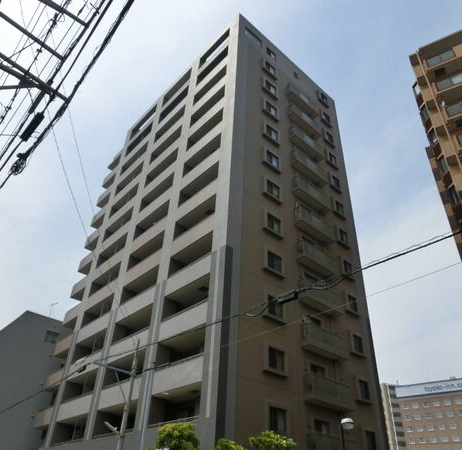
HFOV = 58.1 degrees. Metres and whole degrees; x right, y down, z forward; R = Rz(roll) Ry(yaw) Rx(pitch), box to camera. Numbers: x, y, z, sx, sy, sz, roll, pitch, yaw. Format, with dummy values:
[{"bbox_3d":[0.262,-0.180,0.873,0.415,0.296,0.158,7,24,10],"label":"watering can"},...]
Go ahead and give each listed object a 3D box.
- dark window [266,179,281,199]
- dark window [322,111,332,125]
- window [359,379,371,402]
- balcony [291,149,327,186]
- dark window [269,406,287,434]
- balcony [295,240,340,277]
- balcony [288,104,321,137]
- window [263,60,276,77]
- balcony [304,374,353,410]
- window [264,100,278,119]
[{"bbox_3d":[2.949,-2.525,28.956,1.242,1.192,0.149,30,-44,-31],"label":"dark window"},{"bbox_3d":[9.692,-10.816,41.951,1.080,1.070,0.161,29,-43,-32],"label":"dark window"},{"bbox_3d":[8.598,10.608,26.697,1.080,1.114,0.161,29,-43,-32],"label":"window"},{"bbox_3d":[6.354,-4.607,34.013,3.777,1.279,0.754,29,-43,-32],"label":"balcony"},{"bbox_3d":[2.293,9.429,20.067,1.242,1.192,0.149,30,-44,-31],"label":"dark window"},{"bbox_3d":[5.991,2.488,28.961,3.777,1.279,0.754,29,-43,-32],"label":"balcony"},{"bbox_3d":[6.501,-9.266,36.902,3.675,1.311,0.656,30,-44,-31],"label":"balcony"},{"bbox_3d":[3.573,-14.193,37.677,1.297,1.169,0.161,29,-43,-32],"label":"window"},{"bbox_3d":[5.446,9.272,23.075,3.675,1.311,0.656,30,-44,-31],"label":"balcony"},{"bbox_3d":[3.237,-9.432,33.991,1.242,1.192,0.149,30,-44,-31],"label":"window"}]

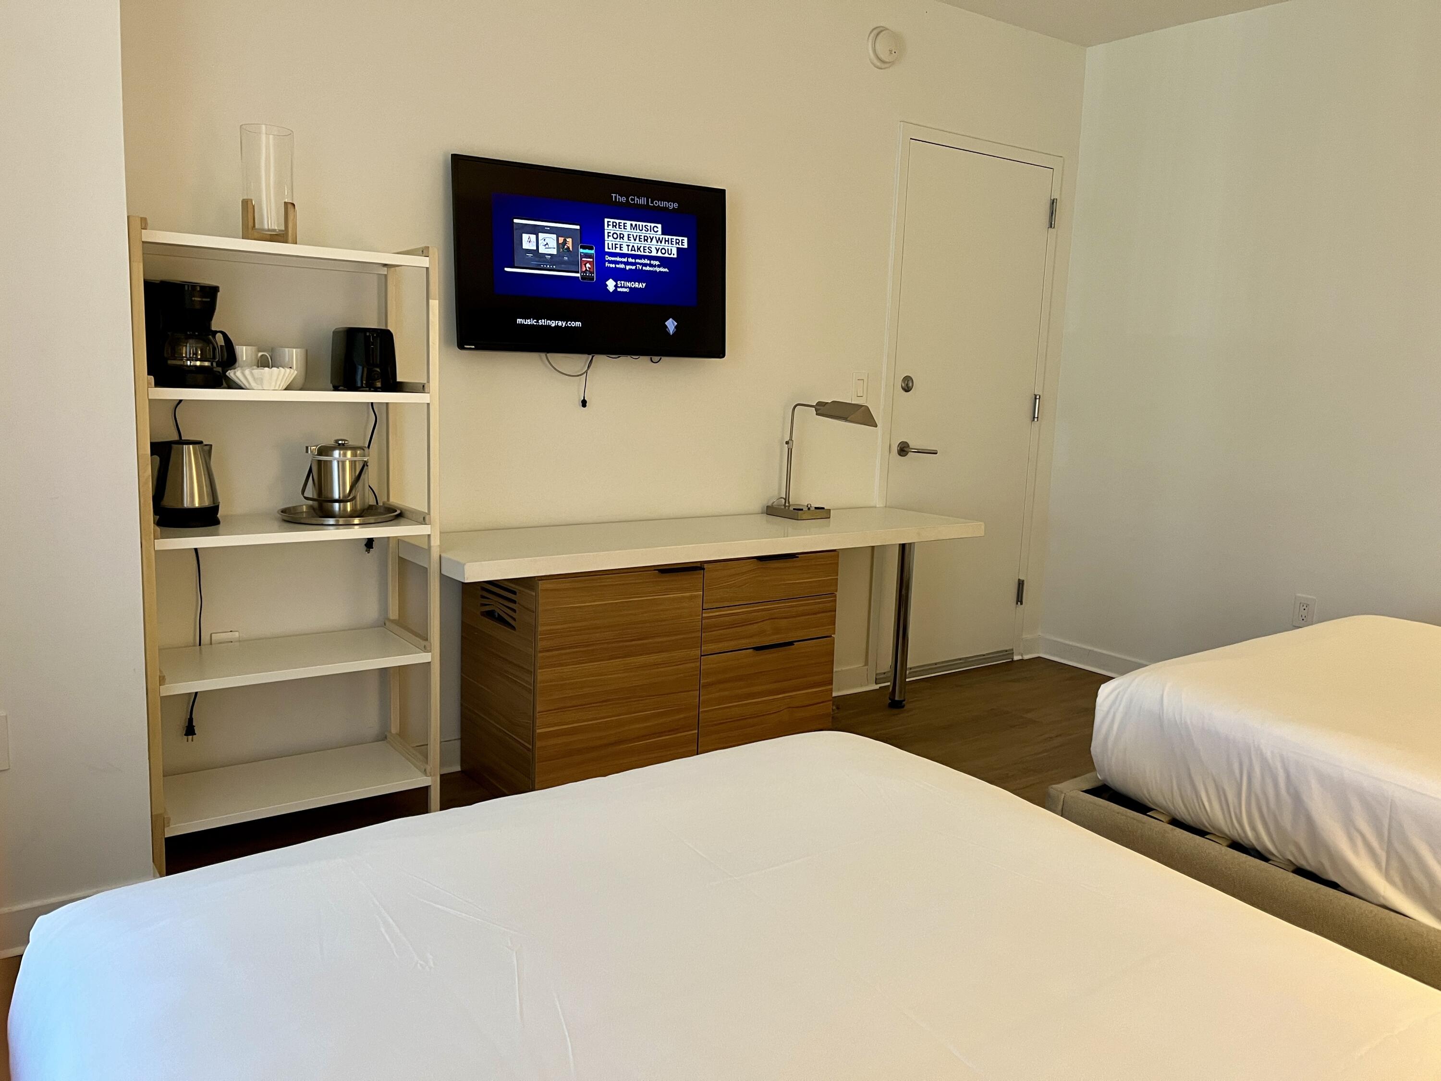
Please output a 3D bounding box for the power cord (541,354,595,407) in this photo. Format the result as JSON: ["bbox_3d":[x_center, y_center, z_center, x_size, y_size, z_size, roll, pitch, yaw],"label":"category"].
[{"bbox_3d":[-0.450,-0.489,3.287,0.143,0.167,0.054,-4,11,-36],"label":"power cord"}]

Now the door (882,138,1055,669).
[{"bbox_3d":[1.000,-0.486,4.453,0.855,2.108,0.048,-4,11,-36],"label":"door"}]

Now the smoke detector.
[{"bbox_3d":[0.596,-1.768,3.875,0.141,0.141,0.045,-4,11,-36],"label":"smoke detector"}]

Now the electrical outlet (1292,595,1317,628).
[{"bbox_3d":[2.147,0.265,3.980,0.009,0.120,0.074,-4,11,-36],"label":"electrical outlet"}]

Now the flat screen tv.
[{"bbox_3d":[-0.379,-0.835,3.291,0.925,0.532,0.065,-5,10,-35],"label":"flat screen tv"}]

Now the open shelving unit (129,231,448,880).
[{"bbox_3d":[-1.094,0.019,2.703,0.674,1.498,0.359,-4,11,-36],"label":"open shelving unit"}]

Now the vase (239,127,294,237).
[{"bbox_3d":[-1.065,-0.842,2.543,0.123,0.239,0.123,-4,11,-36],"label":"vase"}]

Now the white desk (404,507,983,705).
[{"bbox_3d":[0.004,0.325,3.522,1.970,0.731,0.487,-4,11,-36],"label":"white desk"}]

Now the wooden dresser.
[{"bbox_3d":[-0.208,0.365,3.354,1.045,0.684,0.496,-4,11,-36],"label":"wooden dresser"}]

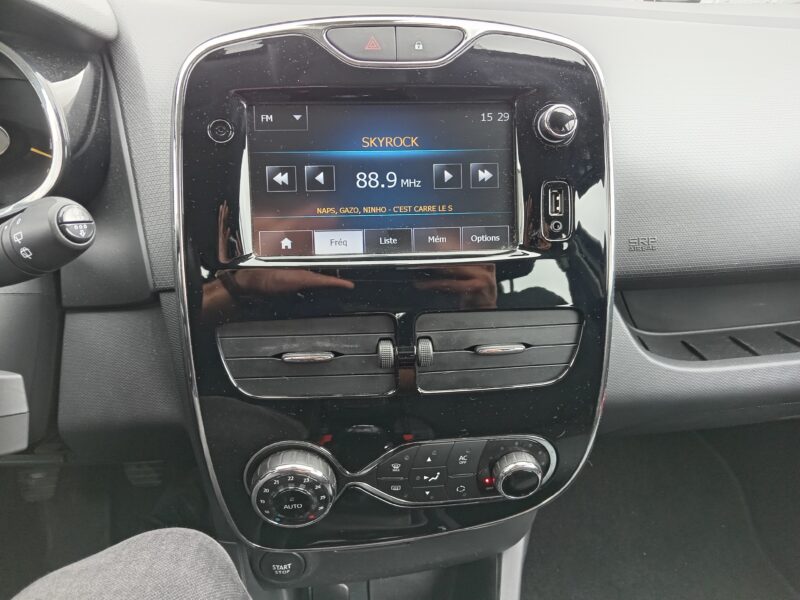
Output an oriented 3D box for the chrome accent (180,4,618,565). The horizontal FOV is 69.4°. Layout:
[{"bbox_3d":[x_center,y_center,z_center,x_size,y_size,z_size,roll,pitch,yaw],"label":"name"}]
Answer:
[{"bbox_3d":[0.000,-0.006,0.341,0.257,0.313,0.035,-2,4,-4],"label":"chrome accent"}]

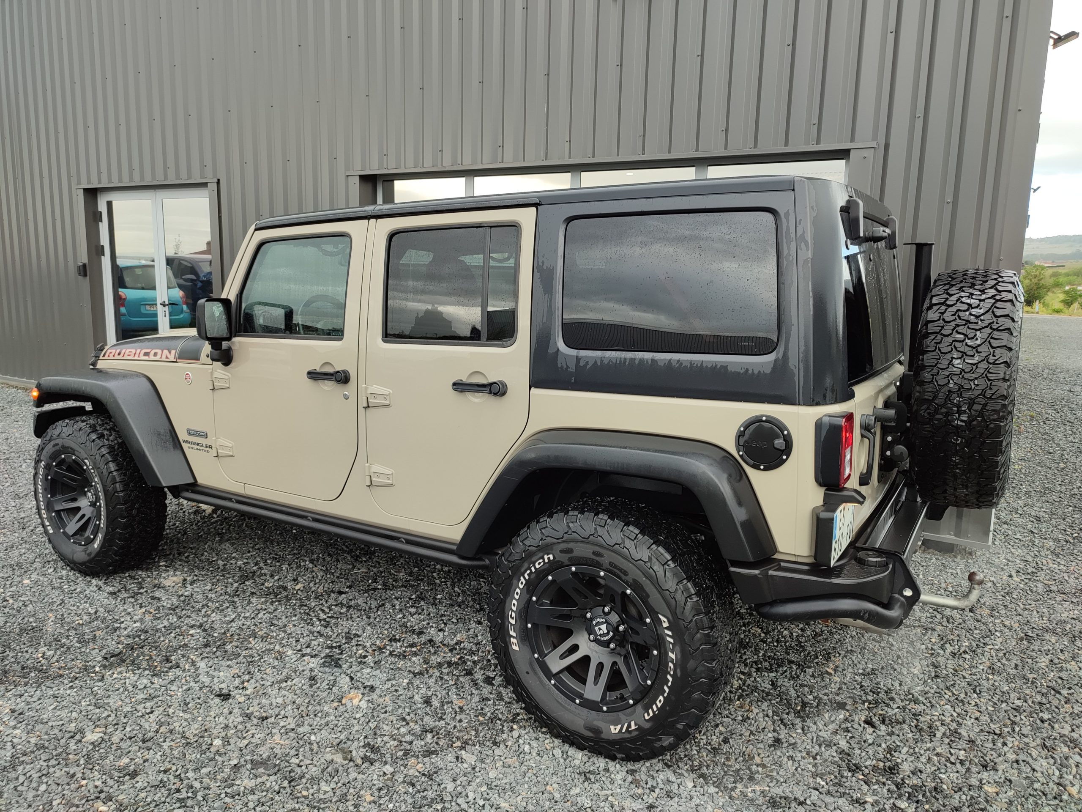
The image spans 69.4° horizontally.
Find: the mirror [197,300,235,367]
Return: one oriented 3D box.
[{"bbox_3d":[-1.405,-0.317,3.349,0.130,0.285,0.175,6,10,31],"label":"mirror"}]

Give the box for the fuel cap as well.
[{"bbox_3d":[0.635,0.108,2.245,0.162,0.163,0.025,6,10,31],"label":"fuel cap"}]

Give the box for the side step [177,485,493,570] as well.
[{"bbox_3d":[-0.925,0.481,3.217,1.660,0.090,0.160,6,10,31],"label":"side step"}]

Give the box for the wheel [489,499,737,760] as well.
[{"bbox_3d":[0.220,0.716,2.560,0.815,0.815,0.280,6,10,31],"label":"wheel"}]

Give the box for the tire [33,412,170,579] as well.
[{"bbox_3d":[-2.301,0.461,4.066,0.815,0.815,0.280,6,10,31],"label":"tire"}]

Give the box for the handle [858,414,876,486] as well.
[{"bbox_3d":[0.997,0.137,2.402,0.060,0.215,0.050,6,10,31],"label":"handle"}]

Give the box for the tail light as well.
[{"bbox_3d":[0.839,0.119,2.231,0.085,0.200,0.165,6,10,31],"label":"tail light"}]

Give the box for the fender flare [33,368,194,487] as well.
[{"bbox_3d":[-2.123,0.076,3.964,1.200,0.480,0.300,6,10,31],"label":"fender flare"}]

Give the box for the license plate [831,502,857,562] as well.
[{"bbox_3d":[0.906,0.371,2.336,0.015,0.155,0.305,6,10,31],"label":"license plate"}]

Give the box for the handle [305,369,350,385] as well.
[{"bbox_3d":[-0.853,-0.118,3.103,0.205,0.065,0.060,6,10,31],"label":"handle"}]

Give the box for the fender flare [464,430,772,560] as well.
[{"bbox_3d":[0.174,0.336,2.490,1.120,0.510,0.135,6,10,31],"label":"fender flare"}]

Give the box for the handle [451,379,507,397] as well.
[{"bbox_3d":[-0.220,-0.058,2.724,0.205,0.065,0.060,6,10,31],"label":"handle"}]

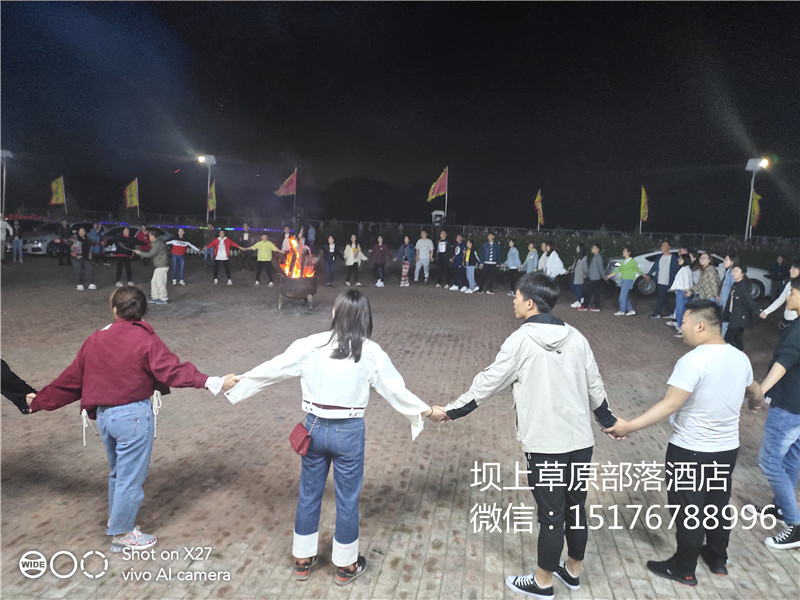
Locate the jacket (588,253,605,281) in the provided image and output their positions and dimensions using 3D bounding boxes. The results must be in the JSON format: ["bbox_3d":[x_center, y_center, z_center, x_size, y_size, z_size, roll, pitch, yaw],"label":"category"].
[{"bbox_3d":[4.917,-0.838,13.300,0.360,0.680,0.440,-3,9,-25],"label":"jacket"}]

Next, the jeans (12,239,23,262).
[{"bbox_3d":[-15.468,-2.067,21.494,0.410,0.870,0.270,-2,9,-27],"label":"jeans"}]

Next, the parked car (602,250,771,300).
[{"bbox_3d":[8.974,-0.850,16.567,4.850,1.460,1.850,2,8,6],"label":"parked car"}]

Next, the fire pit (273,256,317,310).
[{"bbox_3d":[-2.443,-0.419,12.426,1.000,1.180,0.920,2,8,0],"label":"fire pit"}]

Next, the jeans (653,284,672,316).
[{"bbox_3d":[6.302,-0.114,12.688,0.380,0.910,0.440,-5,11,-38],"label":"jeans"}]

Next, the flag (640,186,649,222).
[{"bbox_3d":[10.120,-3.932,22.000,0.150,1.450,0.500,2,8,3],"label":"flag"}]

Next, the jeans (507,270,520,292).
[{"bbox_3d":[3.386,-0.652,15.856,0.340,0.860,0.390,-5,11,-41],"label":"jeans"}]

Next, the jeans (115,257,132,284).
[{"bbox_3d":[-7.798,-0.844,15.017,0.480,0.820,0.280,-2,9,-28],"label":"jeans"}]

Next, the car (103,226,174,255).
[{"bbox_3d":[-12.884,-2.769,26.018,1.800,1.460,4.600,3,8,12],"label":"car"}]

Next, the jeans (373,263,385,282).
[{"bbox_3d":[-0.673,-0.930,17.050,0.380,0.800,0.300,2,8,3],"label":"jeans"}]

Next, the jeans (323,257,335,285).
[{"bbox_3d":[-2.267,-0.938,16.900,0.380,0.900,0.280,0,8,-6],"label":"jeans"}]

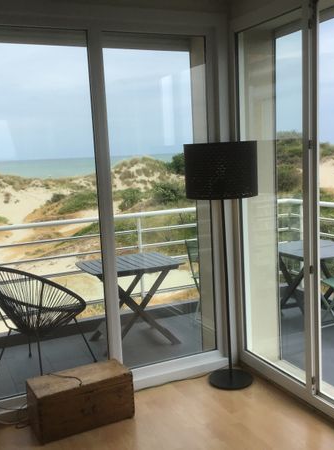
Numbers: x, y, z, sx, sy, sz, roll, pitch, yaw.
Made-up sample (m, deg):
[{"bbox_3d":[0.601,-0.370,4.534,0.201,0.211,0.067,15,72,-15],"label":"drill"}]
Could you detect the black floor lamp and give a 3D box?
[{"bbox_3d":[0.366,0.253,3.365,0.440,1.520,0.440,-3,8,0],"label":"black floor lamp"}]

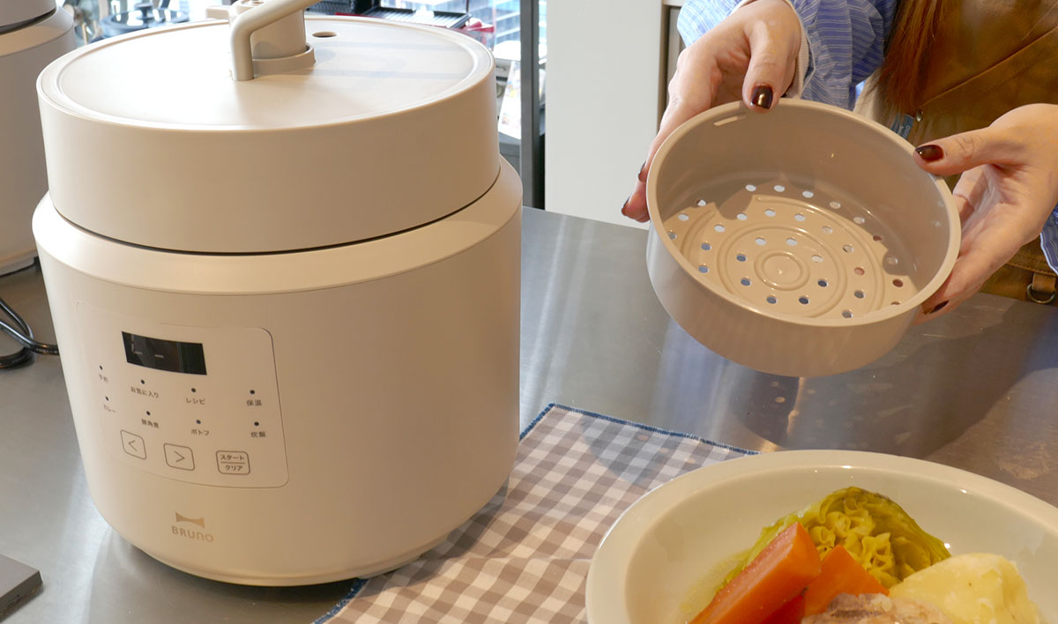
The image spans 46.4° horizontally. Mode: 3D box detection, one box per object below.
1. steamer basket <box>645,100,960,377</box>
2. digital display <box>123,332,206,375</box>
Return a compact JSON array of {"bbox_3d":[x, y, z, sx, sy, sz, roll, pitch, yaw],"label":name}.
[{"bbox_3d":[0.140,-0.040,0.654,0.160,0.053,0.160,5,51,0],"label":"steamer basket"},{"bbox_3d":[-0.149,0.017,0.506,0.038,0.014,0.005,8,27,17],"label":"digital display"}]

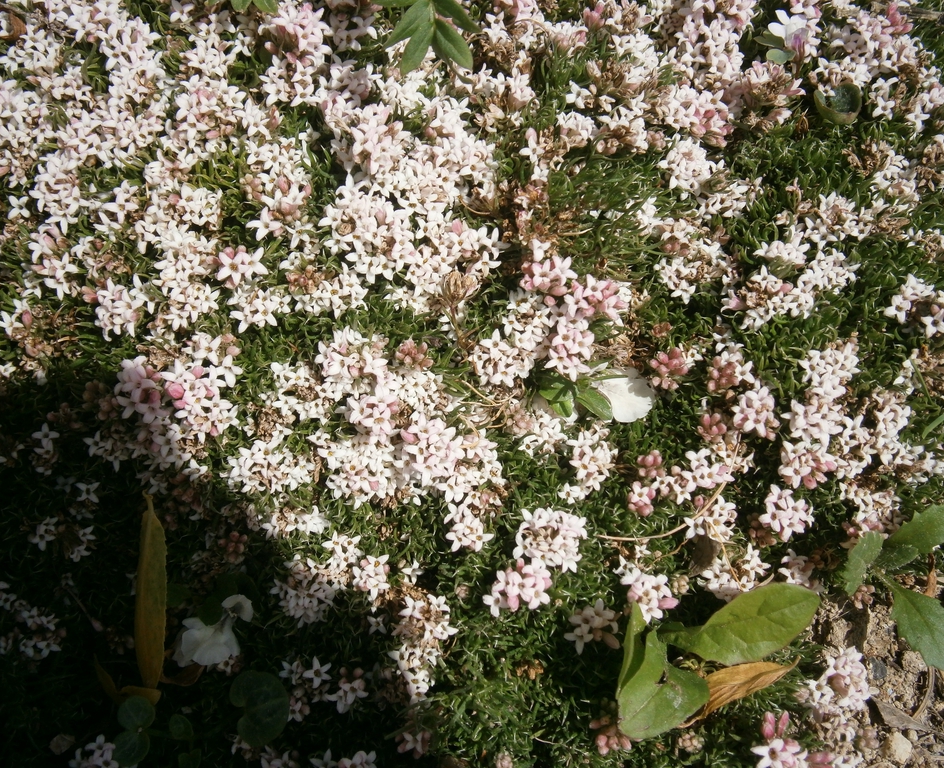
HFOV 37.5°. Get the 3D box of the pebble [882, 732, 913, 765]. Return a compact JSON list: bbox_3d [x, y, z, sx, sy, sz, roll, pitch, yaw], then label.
[{"bbox_3d":[0.105,0.090,0.344,0.007,0.006,0.007,7,65,3],"label":"pebble"}]

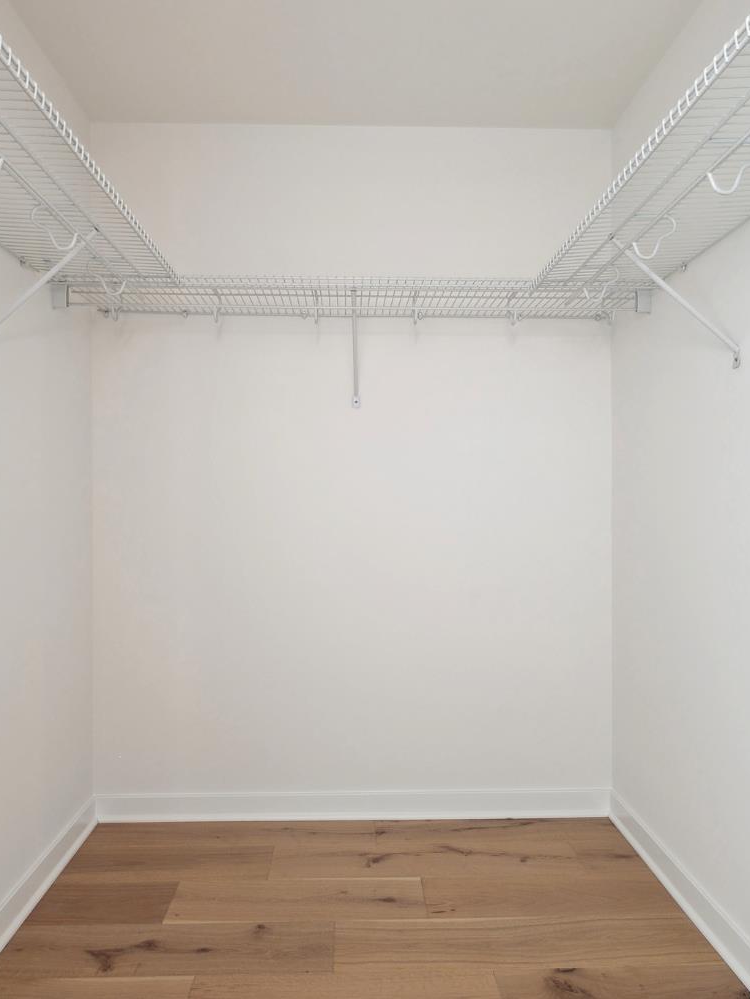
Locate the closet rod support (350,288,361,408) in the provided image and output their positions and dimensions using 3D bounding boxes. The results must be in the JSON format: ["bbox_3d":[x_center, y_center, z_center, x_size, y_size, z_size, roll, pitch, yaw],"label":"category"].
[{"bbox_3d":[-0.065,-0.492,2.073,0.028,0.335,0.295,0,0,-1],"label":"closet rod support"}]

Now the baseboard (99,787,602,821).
[{"bbox_3d":[-0.071,1.084,2.211,1.830,0.102,0.018,0,0,-1],"label":"baseboard"}]

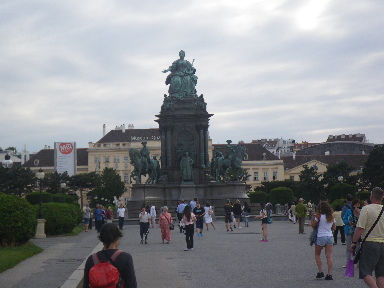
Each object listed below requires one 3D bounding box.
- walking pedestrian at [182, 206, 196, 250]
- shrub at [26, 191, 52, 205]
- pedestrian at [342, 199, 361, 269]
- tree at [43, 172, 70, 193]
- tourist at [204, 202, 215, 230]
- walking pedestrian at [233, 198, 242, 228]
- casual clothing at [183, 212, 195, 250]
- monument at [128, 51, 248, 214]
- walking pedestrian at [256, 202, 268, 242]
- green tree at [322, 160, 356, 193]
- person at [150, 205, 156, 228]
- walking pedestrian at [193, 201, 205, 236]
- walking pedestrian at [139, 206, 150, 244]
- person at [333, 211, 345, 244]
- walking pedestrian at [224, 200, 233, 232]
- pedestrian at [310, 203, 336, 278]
[{"bbox_3d":[-0.090,3.013,24.800,0.500,1.600,0.400,0,-5,-11],"label":"walking pedestrian"},{"bbox_3d":[-13.725,5.755,61.865,2.600,3.050,2.600,-1,-5,0],"label":"shrub"},{"bbox_3d":[3.950,2.211,17.086,0.500,1.710,0.520,1,-5,-19],"label":"pedestrian"},{"bbox_3d":[-18.534,7.110,94.722,4.000,6.290,4.000,-1,-5,0],"label":"tree"},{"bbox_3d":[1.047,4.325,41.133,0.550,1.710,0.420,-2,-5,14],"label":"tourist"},{"bbox_3d":[2.830,4.344,42.500,0.530,1.770,0.400,-3,-6,24],"label":"walking pedestrian"},{"bbox_3d":[-0.138,3.157,25.565,0.500,1.470,0.380,0,-5,-18],"label":"casual clothing"},{"bbox_3d":[-0.566,-1.072,78.864,13.600,19.400,13.600,-1,-5,-3],"label":"monument"},{"bbox_3d":[3.039,3.354,29.473,0.500,1.640,0.450,-2,-5,6],"label":"walking pedestrian"},{"bbox_3d":[26.886,7.518,125.369,6.200,8.670,6.000,-1,-5,0],"label":"green tree"},{"bbox_3d":[-2.634,4.969,47.300,0.480,1.657,0.360,1,-5,-18],"label":"person"},{"bbox_3d":[0.326,3.800,34.500,0.560,1.740,0.420,-2,-5,8],"label":"walking pedestrian"},{"bbox_3d":[-2.059,3.503,29.772,0.520,1.610,0.380,-1,-5,0],"label":"walking pedestrian"},{"bbox_3d":[5.484,3.131,25.694,0.500,1.270,0.340,-1,-5,0],"label":"person"},{"bbox_3d":[2.160,4.285,40.580,0.520,1.800,0.380,-2,-5,6],"label":"walking pedestrian"},{"bbox_3d":[2.772,2.034,14.500,0.540,1.650,0.420,-1,-5,0],"label":"pedestrian"}]

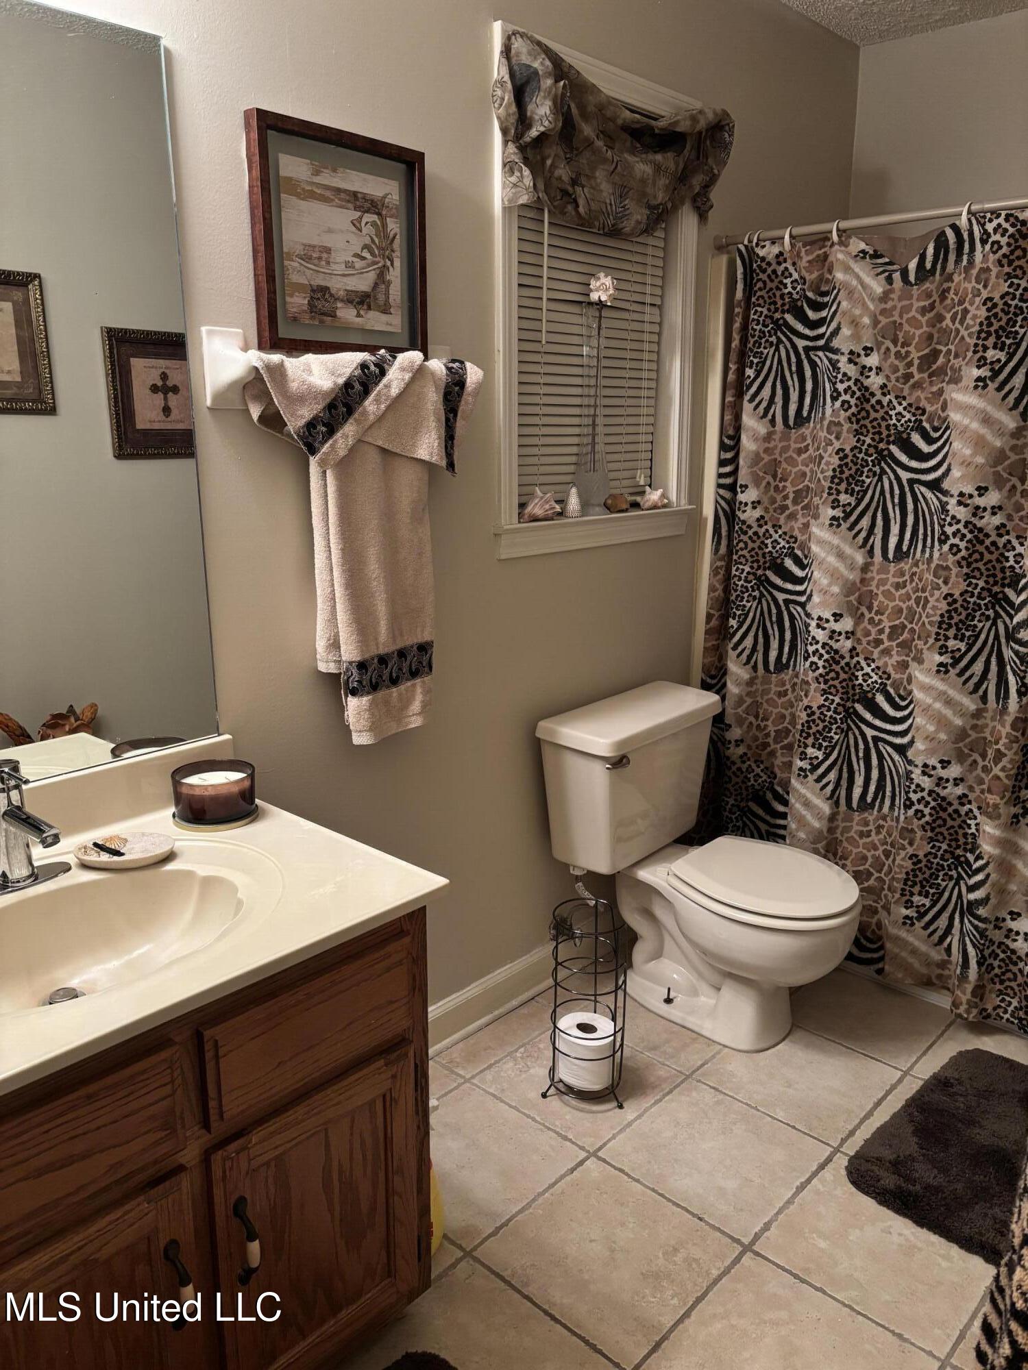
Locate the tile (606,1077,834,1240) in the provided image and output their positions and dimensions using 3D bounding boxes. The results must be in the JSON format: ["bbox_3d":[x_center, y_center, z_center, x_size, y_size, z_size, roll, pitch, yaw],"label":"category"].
[{"bbox_3d":[0.390,0.907,1.992,0.330,0.010,0.330,13,19,41],"label":"tile"}]

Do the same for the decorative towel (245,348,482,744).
[{"bbox_3d":[-0.241,-0.240,1.877,0.108,0.715,0.520,13,19,41],"label":"decorative towel"}]

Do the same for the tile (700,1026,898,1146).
[{"bbox_3d":[0.619,0.848,2.233,0.330,0.010,0.330,13,19,41],"label":"tile"}]

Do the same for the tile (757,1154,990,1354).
[{"bbox_3d":[0.638,0.963,1.770,0.330,0.010,0.330,13,19,41],"label":"tile"}]

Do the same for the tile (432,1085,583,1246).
[{"bbox_3d":[-0.088,0.911,1.973,0.330,0.010,0.330,13,19,41],"label":"tile"}]

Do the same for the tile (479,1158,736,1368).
[{"bbox_3d":[0.161,0.967,1.751,0.330,0.010,0.330,13,19,41],"label":"tile"}]

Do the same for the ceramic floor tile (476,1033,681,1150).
[{"bbox_3d":[0.142,0.851,2.215,0.330,0.010,0.330,13,19,41],"label":"ceramic floor tile"}]

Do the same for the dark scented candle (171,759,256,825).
[{"bbox_3d":[-0.480,0.170,1.649,0.128,0.065,0.128,0,14,0],"label":"dark scented candle"}]

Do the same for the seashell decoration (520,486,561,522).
[{"bbox_3d":[0.052,-0.401,2.293,0.070,0.068,0.088,13,19,41],"label":"seashell decoration"}]

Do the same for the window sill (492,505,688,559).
[{"bbox_3d":[0.186,-0.372,2.468,0.112,0.074,0.735,13,19,41],"label":"window sill"}]

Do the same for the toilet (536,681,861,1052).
[{"bbox_3d":[0.463,0.436,2.394,0.683,0.710,0.512,12,18,39],"label":"toilet"}]

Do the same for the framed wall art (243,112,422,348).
[{"bbox_3d":[-0.292,-0.754,1.774,0.032,0.356,0.352,13,19,41],"label":"framed wall art"}]

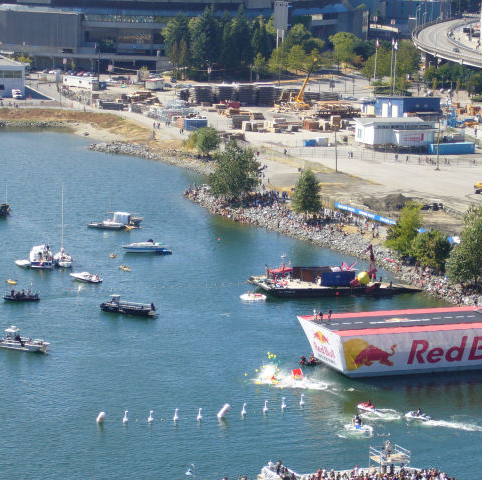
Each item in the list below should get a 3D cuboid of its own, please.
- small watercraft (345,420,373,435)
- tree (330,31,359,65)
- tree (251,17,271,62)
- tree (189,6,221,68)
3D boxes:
[{"bbox_3d":[15.644,25.015,259.321,3.100,1.100,1.200,8,12,29],"label":"small watercraft"},{"bbox_3d":[38.704,-70.647,726.920,10.700,12.500,10.700,1,11,0],"label":"tree"},{"bbox_3d":[8.210,-79.480,773.480,7.600,18.300,7.600,1,10,0],"label":"tree"},{"bbox_3d":[-12.638,-70.513,692.478,10.700,23.000,10.700,1,11,0],"label":"tree"}]

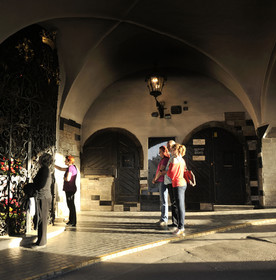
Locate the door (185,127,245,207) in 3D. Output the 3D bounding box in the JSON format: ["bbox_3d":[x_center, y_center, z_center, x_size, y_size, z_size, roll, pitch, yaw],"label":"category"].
[{"bbox_3d":[2.280,0.790,8.360,1.800,2.380,0.130,0,-4,0],"label":"door"}]

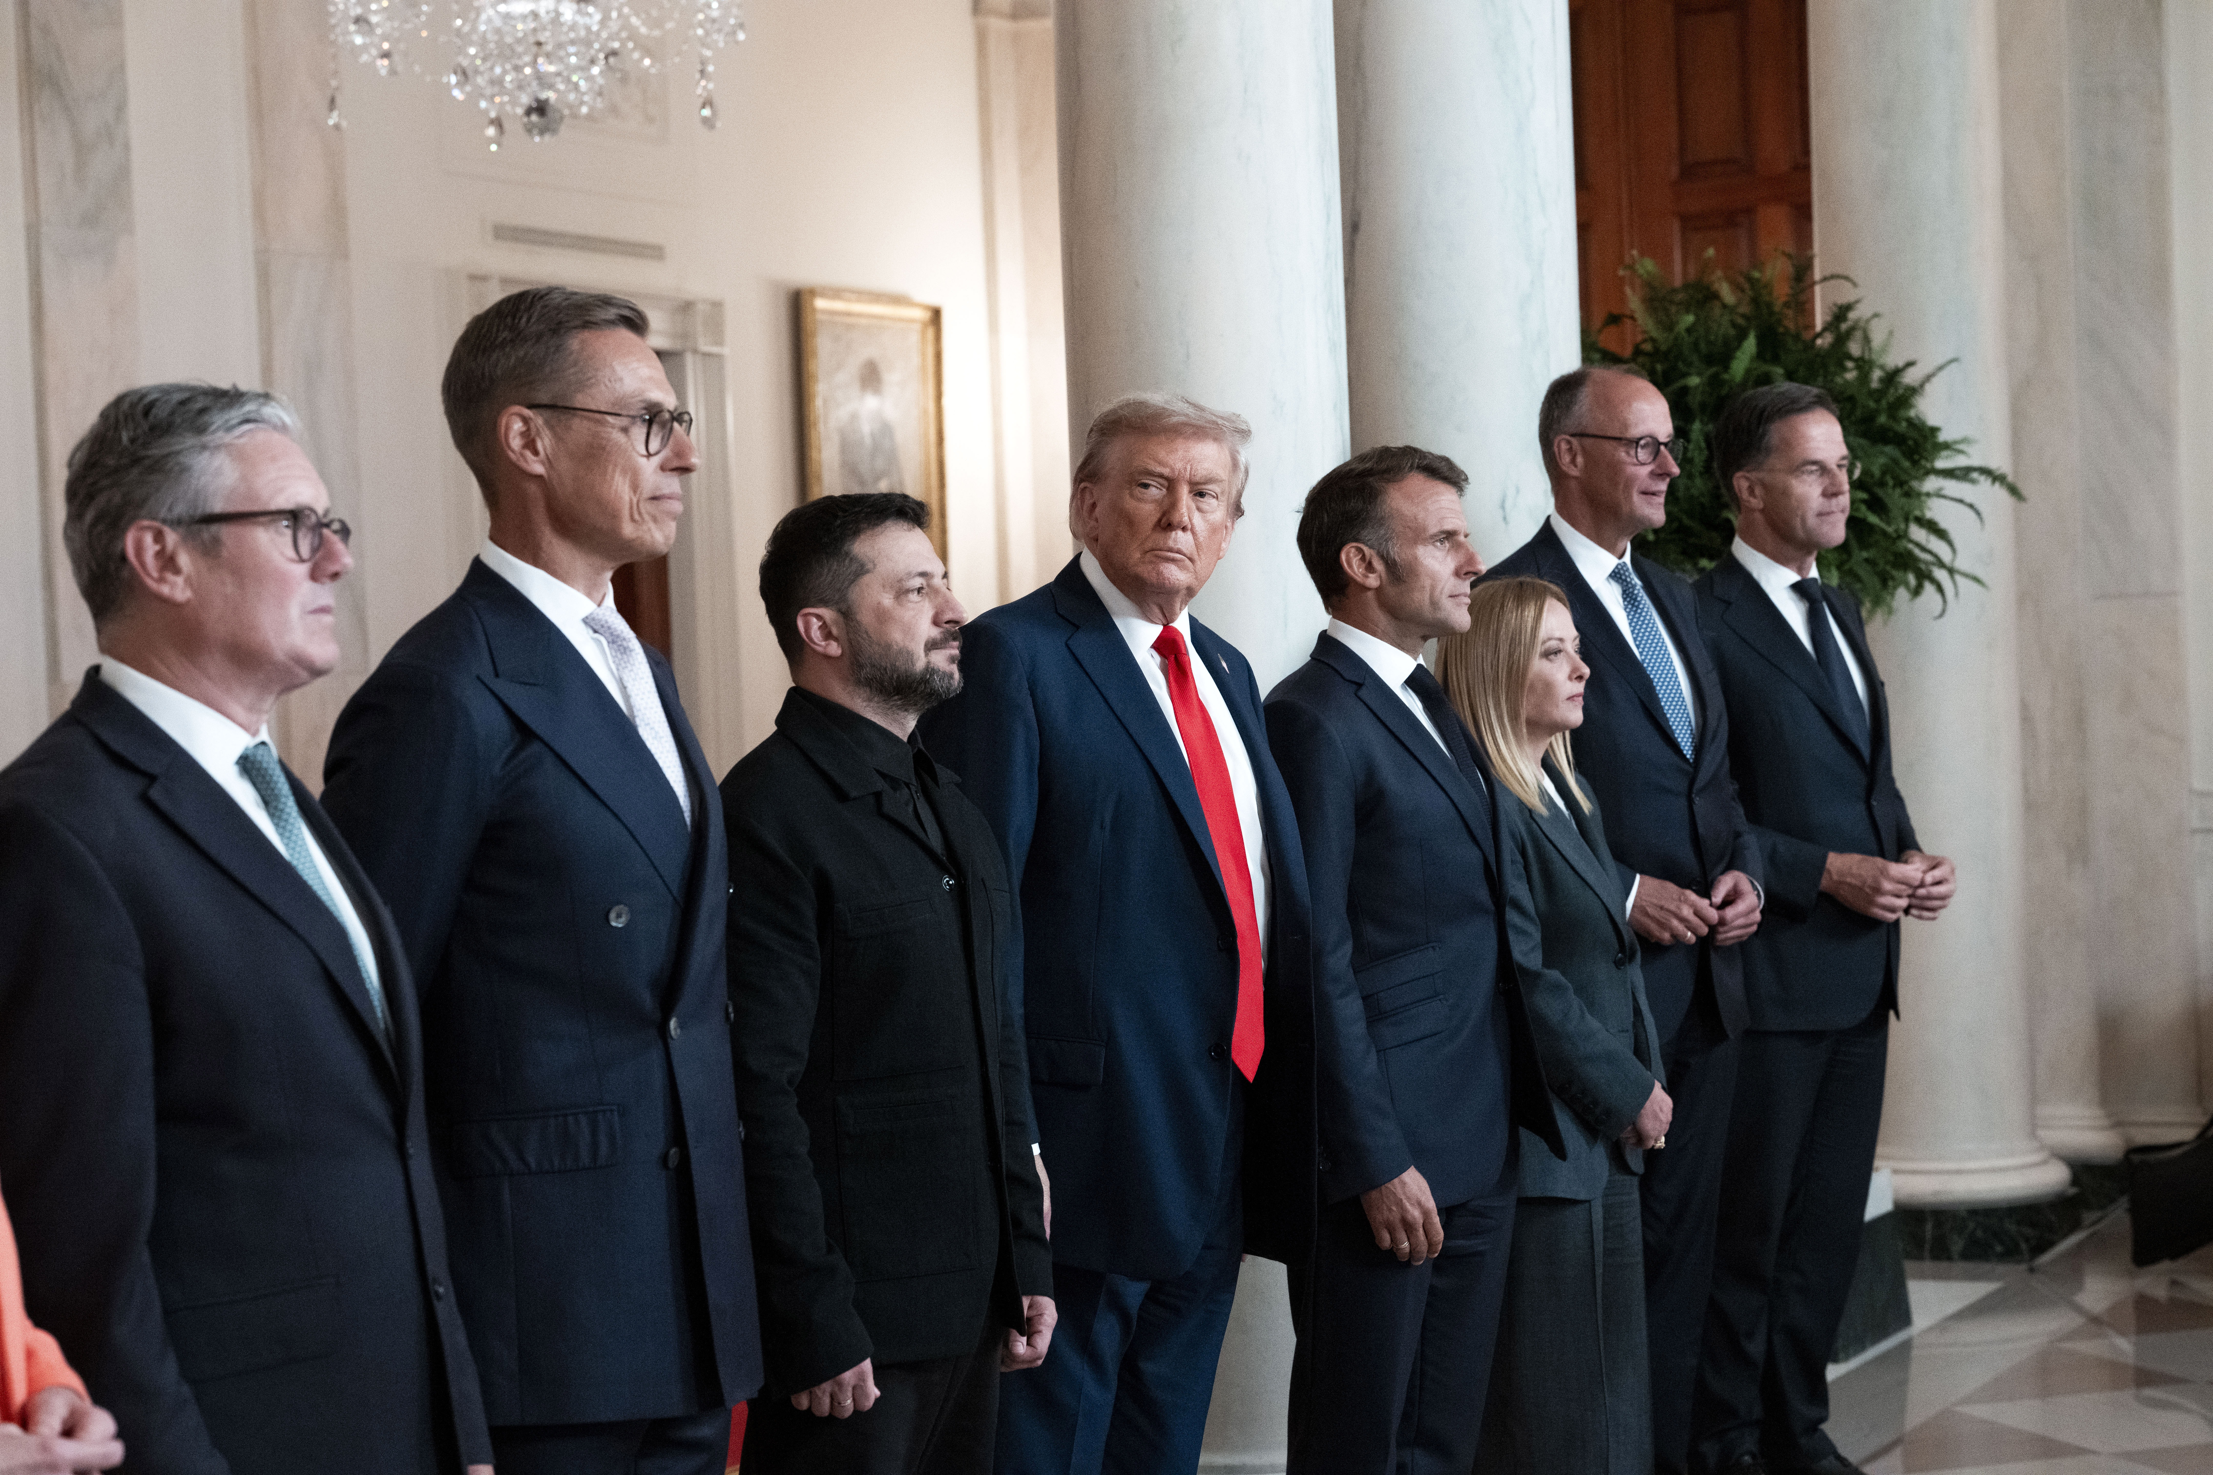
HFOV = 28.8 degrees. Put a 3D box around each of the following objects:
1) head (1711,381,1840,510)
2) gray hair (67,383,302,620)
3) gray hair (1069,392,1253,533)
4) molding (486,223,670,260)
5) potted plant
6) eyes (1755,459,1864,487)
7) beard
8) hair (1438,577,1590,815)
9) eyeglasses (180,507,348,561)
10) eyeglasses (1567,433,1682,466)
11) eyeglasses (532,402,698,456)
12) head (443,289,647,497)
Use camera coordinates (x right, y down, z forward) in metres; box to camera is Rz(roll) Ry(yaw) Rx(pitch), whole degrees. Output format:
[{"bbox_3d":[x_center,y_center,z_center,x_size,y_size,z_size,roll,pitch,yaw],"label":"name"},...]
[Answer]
[{"bbox_3d":[1.101,-0.462,7.050,0.180,0.238,0.225,-3,2,-44],"label":"head"},{"bbox_3d":[-0.780,-0.197,3.630,0.205,0.205,0.178,-2,1,11],"label":"gray hair"},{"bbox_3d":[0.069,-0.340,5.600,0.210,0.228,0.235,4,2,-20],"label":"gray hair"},{"bbox_3d":[-1.669,-1.563,13.600,0.030,0.050,1.000,-1,2,27],"label":"molding"},{"bbox_3d":[1.437,-0.625,9.250,1.030,0.870,1.030,-2,1,0],"label":"potted plant"},{"bbox_3d":[1.164,-0.438,7.150,0.138,0.042,0.120,-11,10,-35],"label":"eyes"},{"bbox_3d":[-0.222,-0.079,4.900,0.115,0.118,0.145,-2,1,29],"label":"beard"},{"bbox_3d":[0.608,-0.062,6.450,0.225,0.355,0.205,-1,2,33],"label":"hair"},{"bbox_3d":[-0.718,-0.170,3.620,0.140,0.049,0.145,-2,1,11],"label":"eyeglasses"},{"bbox_3d":[0.819,-0.455,6.823,0.143,0.046,0.142,5,6,38],"label":"eyeglasses"},{"bbox_3d":[-0.478,-0.293,4.056,0.143,0.047,0.142,7,3,13],"label":"eyeglasses"},{"bbox_3d":[-0.519,-0.313,4.080,0.222,0.232,0.170,-2,2,13],"label":"head"}]

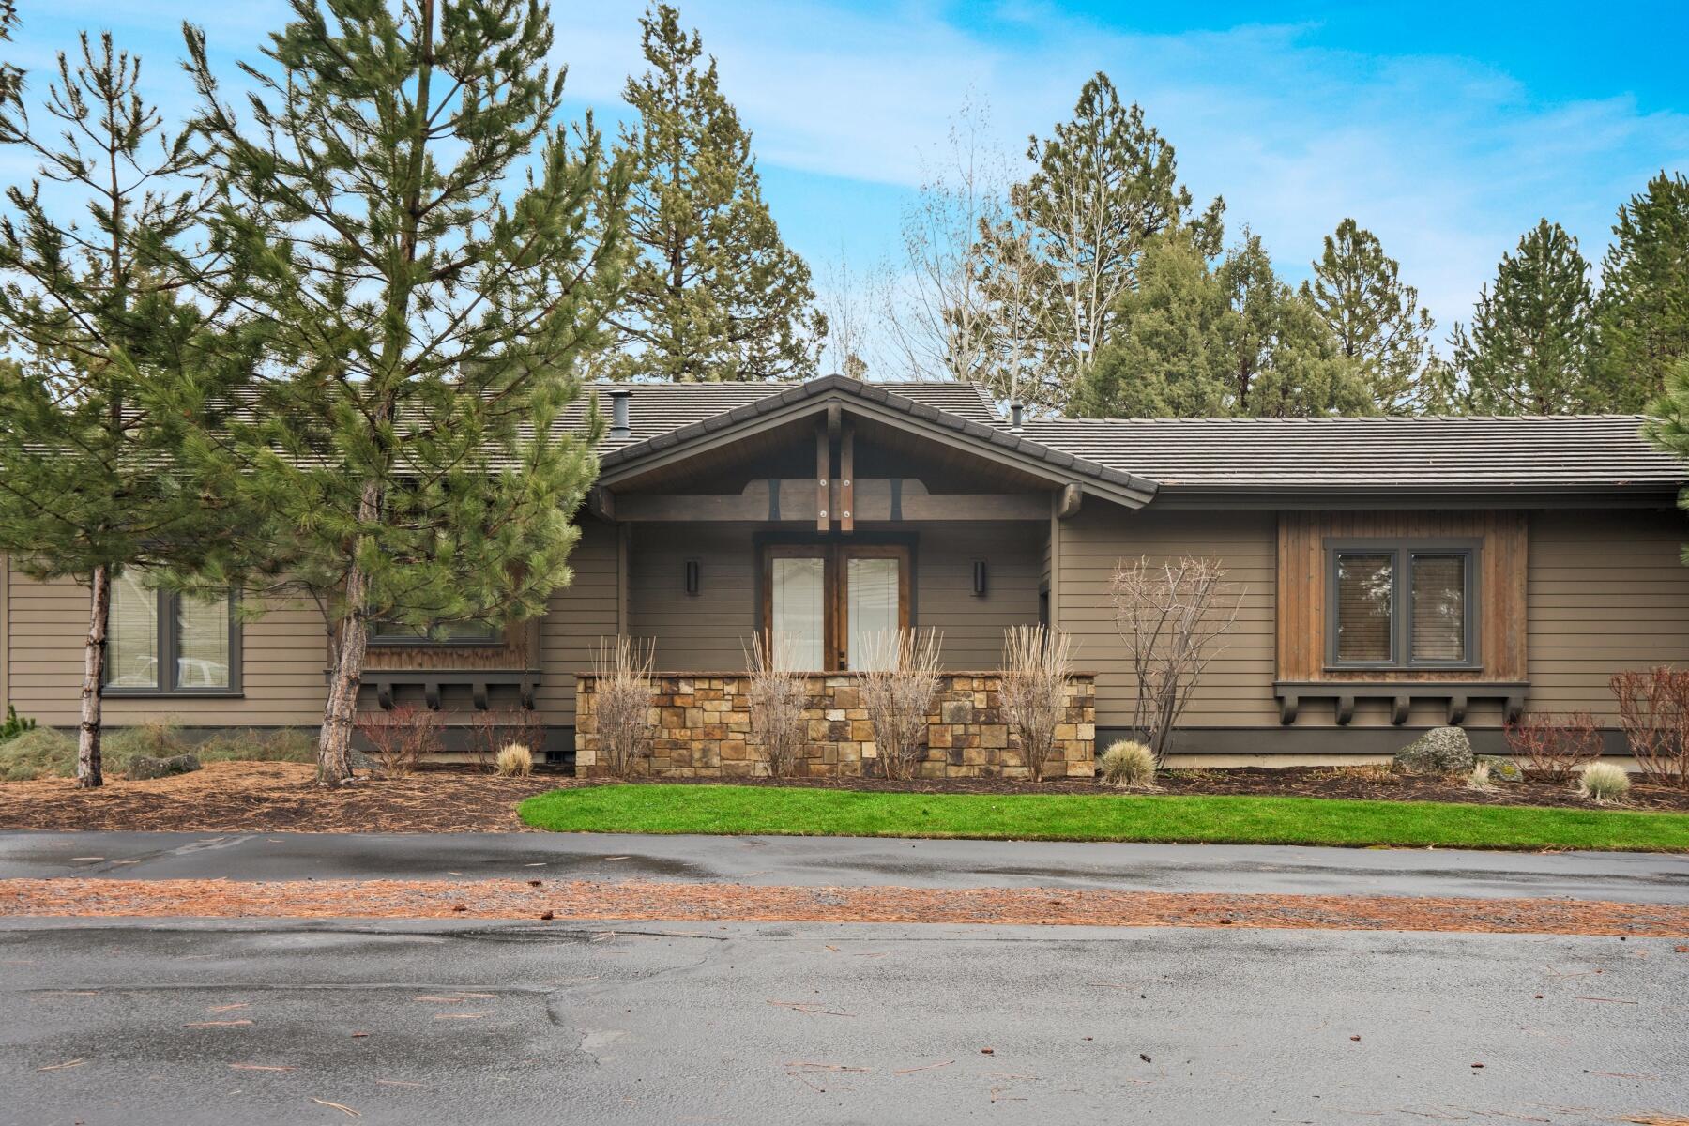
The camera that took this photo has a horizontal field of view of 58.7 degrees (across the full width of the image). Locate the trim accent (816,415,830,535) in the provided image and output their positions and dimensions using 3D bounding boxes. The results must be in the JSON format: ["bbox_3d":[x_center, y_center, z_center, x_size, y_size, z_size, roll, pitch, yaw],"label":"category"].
[{"bbox_3d":[-0.244,-1.007,17.350,0.145,1.310,0.190,0,0,0],"label":"trim accent"}]

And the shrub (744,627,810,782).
[{"bbox_3d":[-0.729,1.508,16.100,0.740,1.620,0.680,0,0,0],"label":"shrub"}]

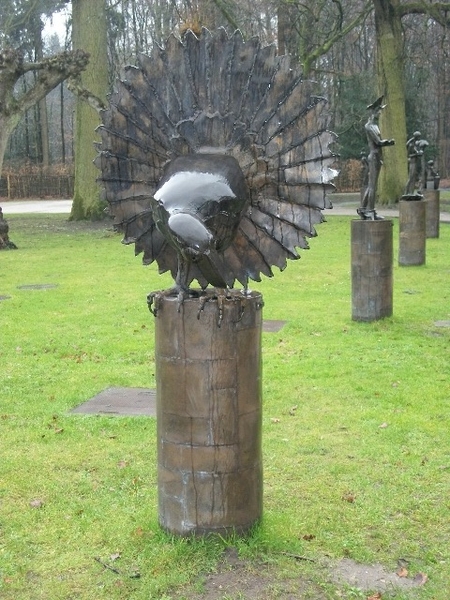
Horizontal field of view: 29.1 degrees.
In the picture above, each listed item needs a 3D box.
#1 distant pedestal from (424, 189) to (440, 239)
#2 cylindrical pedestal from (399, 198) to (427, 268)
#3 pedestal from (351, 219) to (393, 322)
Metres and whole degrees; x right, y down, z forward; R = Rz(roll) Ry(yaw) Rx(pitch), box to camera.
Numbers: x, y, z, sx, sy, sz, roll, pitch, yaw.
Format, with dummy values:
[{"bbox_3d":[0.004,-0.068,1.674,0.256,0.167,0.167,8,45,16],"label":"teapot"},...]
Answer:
[{"bbox_3d":[4.640,-1.940,19.600,0.430,1.030,0.430,0,8,0],"label":"distant pedestal"},{"bbox_3d":[3.064,-1.090,14.150,0.430,1.030,0.430,0,8,0],"label":"cylindrical pedestal"},{"bbox_3d":[1.539,-0.317,9.050,0.430,1.030,0.430,0,8,0],"label":"pedestal"}]

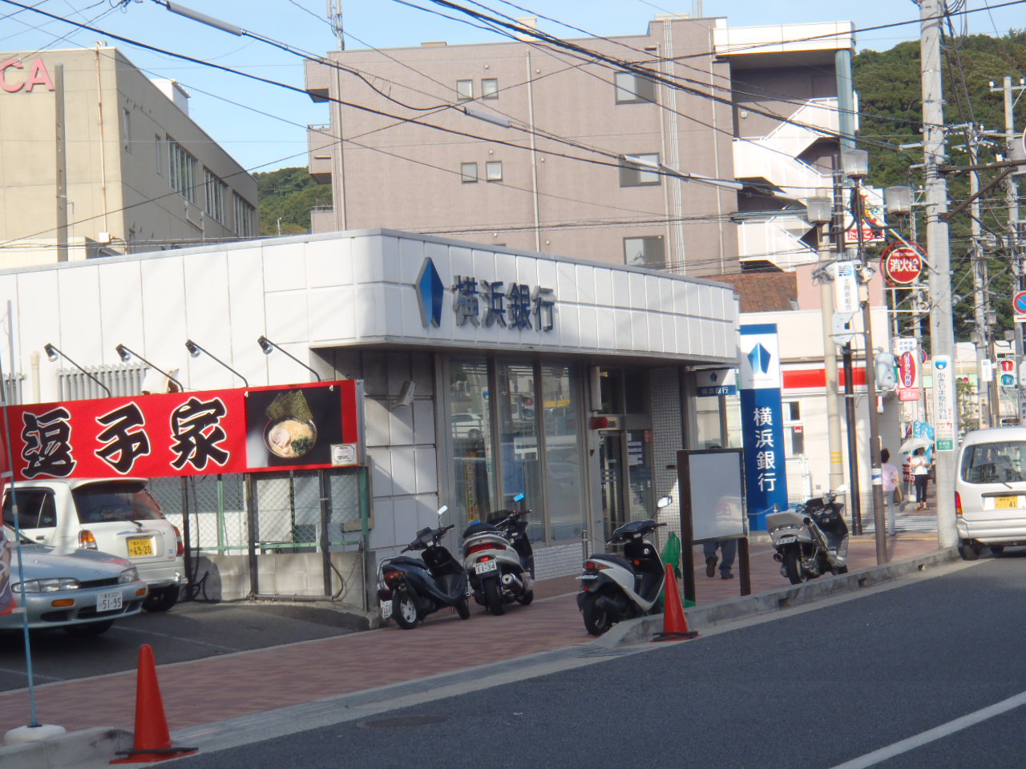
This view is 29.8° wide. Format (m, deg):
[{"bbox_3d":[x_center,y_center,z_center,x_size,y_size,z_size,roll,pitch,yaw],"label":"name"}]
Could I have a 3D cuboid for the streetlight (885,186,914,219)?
[{"bbox_3d":[4.968,-2.337,24.800,0.340,0.430,0.340,-3,-2,0],"label":"streetlight"}]

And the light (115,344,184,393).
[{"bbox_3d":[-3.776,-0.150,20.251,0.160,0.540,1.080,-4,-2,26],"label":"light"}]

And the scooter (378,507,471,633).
[{"bbox_3d":[-0.908,1.907,20.105,0.630,1.170,1.720,-4,-2,28],"label":"scooter"}]

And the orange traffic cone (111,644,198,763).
[{"bbox_3d":[-2.252,1.975,12.013,0.390,0.700,0.390,-4,-2,30],"label":"orange traffic cone"}]

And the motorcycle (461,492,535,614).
[{"bbox_3d":[-0.097,1.840,21.047,0.720,1.240,2.000,-3,-2,13],"label":"motorcycle"}]

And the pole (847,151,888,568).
[{"bbox_3d":[4.947,-0.298,26.593,0.220,5.555,0.220,-4,-2,27],"label":"pole"}]

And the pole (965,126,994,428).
[{"bbox_3d":[14.559,-2.322,60.134,0.420,11.721,0.420,-4,-2,27],"label":"pole"}]

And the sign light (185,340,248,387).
[{"bbox_3d":[-3.169,-0.219,20.727,0.130,0.510,1.136,-4,-2,26],"label":"sign light"}]

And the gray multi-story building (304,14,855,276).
[{"bbox_3d":[2.817,-4.206,74.965,19.410,16.679,14.000,-3,-2,1],"label":"gray multi-story building"}]

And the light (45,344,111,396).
[{"bbox_3d":[-4.856,-0.151,21.564,0.130,0.597,1.112,-4,-2,26],"label":"light"}]

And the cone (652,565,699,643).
[{"bbox_3d":[1.524,2.064,18.313,0.380,0.700,0.380,-4,-2,20],"label":"cone"}]

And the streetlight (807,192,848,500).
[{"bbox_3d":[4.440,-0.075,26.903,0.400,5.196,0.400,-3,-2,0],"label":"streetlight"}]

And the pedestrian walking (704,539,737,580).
[{"bbox_3d":[2.629,1.609,24.376,0.520,1.690,0.500,-4,-2,26],"label":"pedestrian walking"}]

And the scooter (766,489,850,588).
[{"bbox_3d":[3.587,1.809,23.014,0.680,1.110,2.100,-4,-2,29],"label":"scooter"}]

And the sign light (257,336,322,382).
[{"bbox_3d":[-2.342,-0.262,20.290,0.130,0.484,1.195,-4,-2,26],"label":"sign light"}]

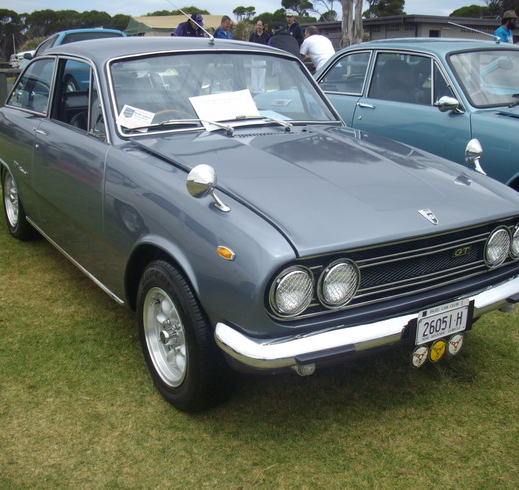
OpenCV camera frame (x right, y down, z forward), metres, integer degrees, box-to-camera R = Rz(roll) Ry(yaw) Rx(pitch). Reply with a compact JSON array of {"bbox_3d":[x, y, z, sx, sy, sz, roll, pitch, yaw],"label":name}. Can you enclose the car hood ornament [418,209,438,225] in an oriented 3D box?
[{"bbox_3d":[0.572,-0.092,2.345,0.050,0.012,0.076,-10,52,-31],"label":"car hood ornament"}]

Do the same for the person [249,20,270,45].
[{"bbox_3d":[0.000,-4.177,15.468,0.480,1.570,0.300,5,18,11],"label":"person"}]

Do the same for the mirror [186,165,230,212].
[{"bbox_3d":[-0.168,-0.185,2.266,0.122,0.143,0.138,-7,20,-24],"label":"mirror"}]

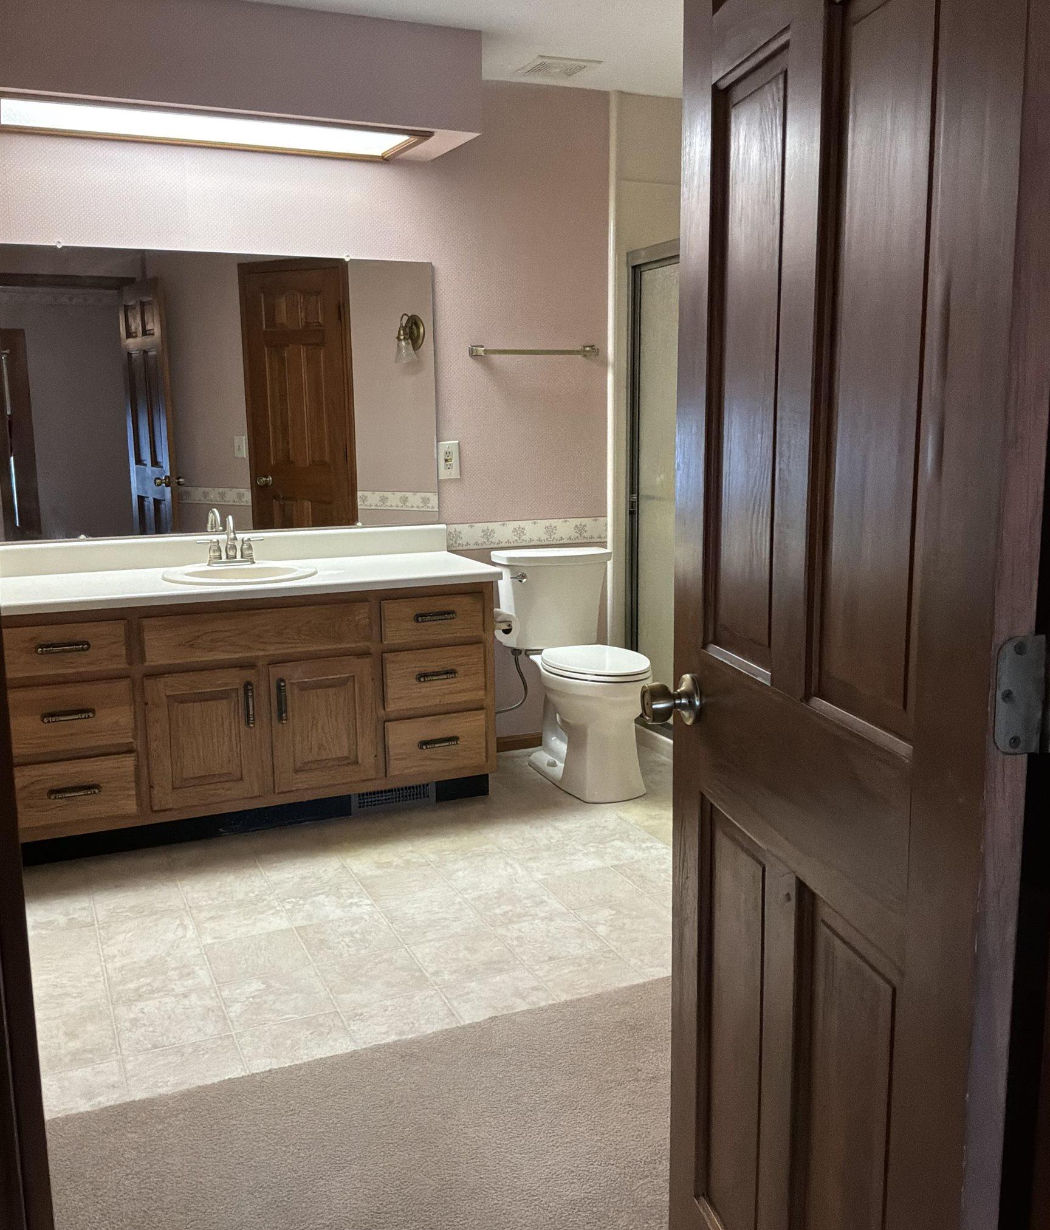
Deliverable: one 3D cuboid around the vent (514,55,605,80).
[{"bbox_3d":[0.109,-1.836,3.798,0.225,0.020,0.225,-5,11,-23],"label":"vent"}]

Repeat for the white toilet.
[{"bbox_3d":[0.203,0.194,4.040,0.420,0.785,0.720,-5,11,-23],"label":"white toilet"}]

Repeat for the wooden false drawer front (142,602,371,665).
[{"bbox_3d":[-0.794,0.053,3.406,0.680,0.145,0.022,-5,11,-23],"label":"wooden false drawer front"}]

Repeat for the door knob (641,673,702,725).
[{"bbox_3d":[0.182,0.110,1.450,0.063,0.066,0.066,-3,10,-12],"label":"door knob"}]

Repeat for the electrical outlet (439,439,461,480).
[{"bbox_3d":[-0.274,-0.561,4.112,0.078,0.126,0.010,-5,11,-23],"label":"electrical outlet"}]

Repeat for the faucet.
[{"bbox_3d":[-0.957,-0.244,3.717,0.210,0.166,0.160,-5,11,-23],"label":"faucet"}]

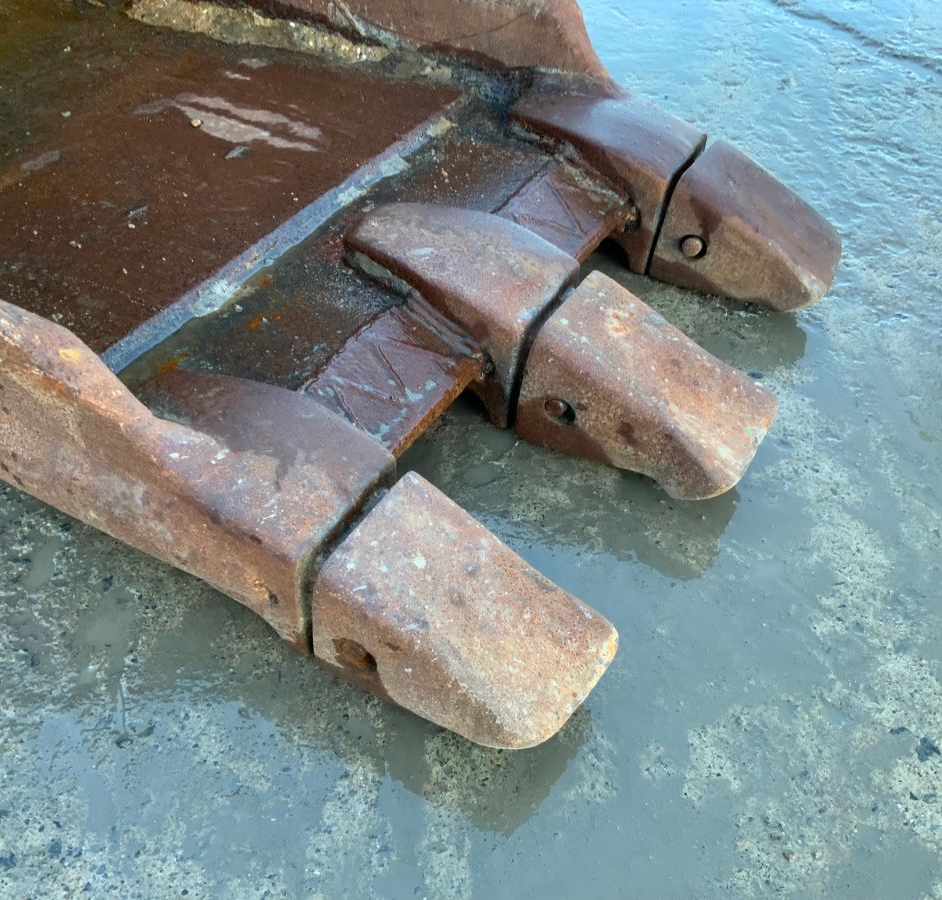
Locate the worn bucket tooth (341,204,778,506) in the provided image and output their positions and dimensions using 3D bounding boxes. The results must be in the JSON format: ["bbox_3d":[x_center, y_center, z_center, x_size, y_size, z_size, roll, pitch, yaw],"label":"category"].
[{"bbox_3d":[0.064,-0.086,0.859,0.376,0.120,0.111,28,52,18],"label":"worn bucket tooth"}]

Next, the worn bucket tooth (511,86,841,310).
[{"bbox_3d":[0.204,-0.251,1.020,0.343,0.120,0.111,28,52,18],"label":"worn bucket tooth"}]

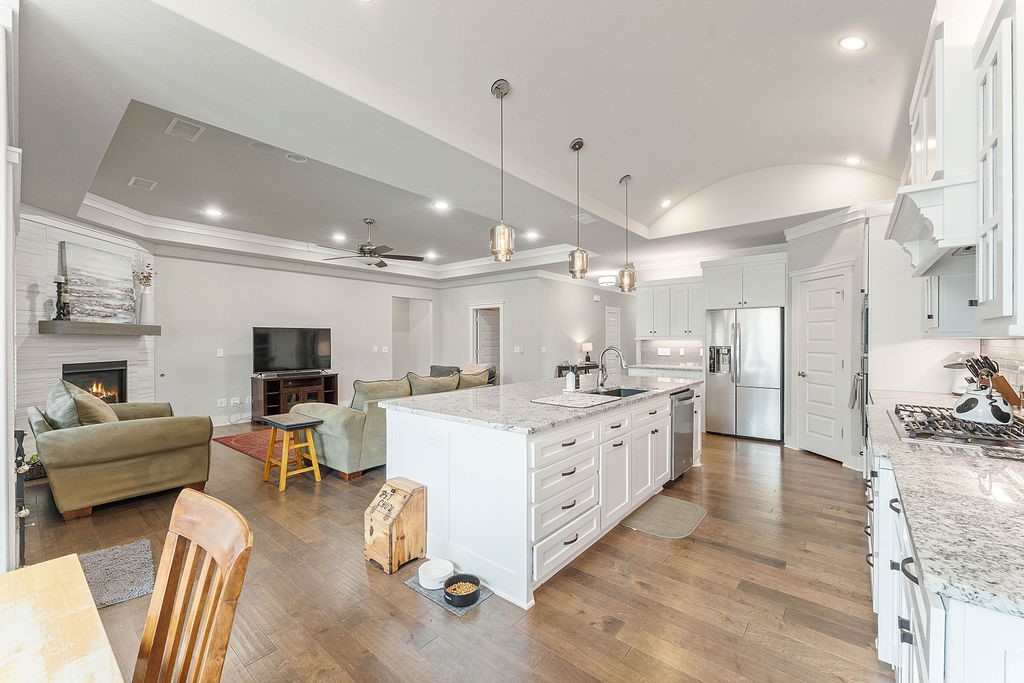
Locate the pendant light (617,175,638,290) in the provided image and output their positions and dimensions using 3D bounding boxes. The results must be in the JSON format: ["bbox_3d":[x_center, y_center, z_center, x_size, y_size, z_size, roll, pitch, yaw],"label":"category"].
[{"bbox_3d":[1.253,-1.168,4.338,0.168,1.271,0.168,0,0,40],"label":"pendant light"}]

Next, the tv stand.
[{"bbox_3d":[-3.731,0.965,6.942,0.500,0.730,1.220,0,0,40],"label":"tv stand"}]

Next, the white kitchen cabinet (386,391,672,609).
[{"bbox_3d":[0.304,0.891,3.178,1.230,0.878,2.160,0,0,40],"label":"white kitchen cabinet"}]

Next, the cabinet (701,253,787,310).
[{"bbox_3d":[3.297,-0.788,5.609,0.997,0.694,0.637,0,0,40],"label":"cabinet"}]

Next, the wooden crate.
[{"bbox_3d":[-0.720,1.119,2.458,0.264,0.443,0.251,0,0,40],"label":"wooden crate"}]

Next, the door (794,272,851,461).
[{"bbox_3d":[3.538,0.305,4.540,0.050,2.037,0.600,0,0,-6],"label":"door"}]

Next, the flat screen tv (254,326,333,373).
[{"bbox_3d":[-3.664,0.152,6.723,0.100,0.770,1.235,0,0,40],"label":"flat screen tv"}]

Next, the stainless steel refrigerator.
[{"bbox_3d":[3.281,0.442,5.578,0.904,1.751,0.732,0,0,40],"label":"stainless steel refrigerator"}]

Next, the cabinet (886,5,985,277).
[{"bbox_3d":[2.188,-0.885,1.884,0.580,1.030,1.070,0,0,40],"label":"cabinet"}]

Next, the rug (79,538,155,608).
[{"bbox_3d":[-2.320,1.315,2.192,0.520,0.030,0.820,0,0,-42],"label":"rug"}]

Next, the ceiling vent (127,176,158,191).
[{"bbox_3d":[-4.018,-1.715,4.344,0.370,0.020,0.200,0,0,40],"label":"ceiling vent"}]

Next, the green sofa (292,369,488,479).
[{"bbox_3d":[-1.259,0.855,5.064,1.060,0.950,2.370,0,0,40],"label":"green sofa"}]

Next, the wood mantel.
[{"bbox_3d":[-4.837,-0.141,4.777,0.220,0.138,1.306,0,0,-5],"label":"wood mantel"}]

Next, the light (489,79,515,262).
[{"bbox_3d":[-0.066,-1.182,2.753,0.175,1.270,0.175,0,0,0],"label":"light"}]

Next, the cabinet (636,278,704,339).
[{"bbox_3d":[2.589,-0.497,6.392,1.131,0.947,0.345,0,0,40],"label":"cabinet"}]

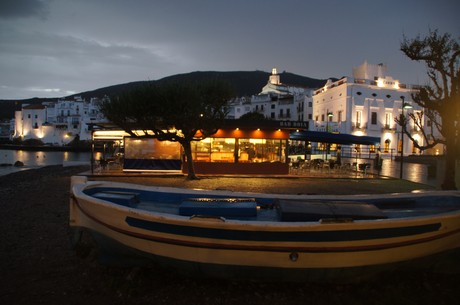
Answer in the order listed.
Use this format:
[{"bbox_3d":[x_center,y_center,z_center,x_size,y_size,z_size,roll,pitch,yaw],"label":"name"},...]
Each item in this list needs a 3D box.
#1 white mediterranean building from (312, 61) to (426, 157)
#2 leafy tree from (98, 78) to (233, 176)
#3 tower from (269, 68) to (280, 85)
[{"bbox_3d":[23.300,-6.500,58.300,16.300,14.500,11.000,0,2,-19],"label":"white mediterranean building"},{"bbox_3d":[-2.900,-1.020,15.900,5.800,4.500,5.200,0,1,0],"label":"leafy tree"},{"bbox_3d":[21.600,-36.200,165.000,5.500,8.000,5.500,1,1,11],"label":"tower"}]

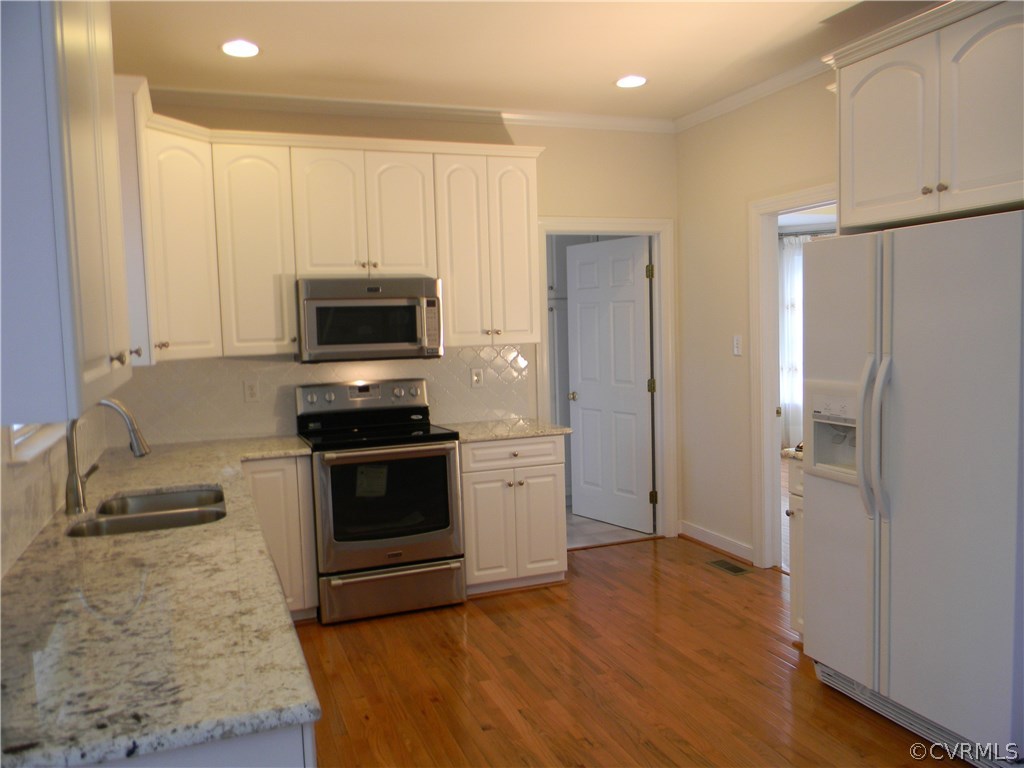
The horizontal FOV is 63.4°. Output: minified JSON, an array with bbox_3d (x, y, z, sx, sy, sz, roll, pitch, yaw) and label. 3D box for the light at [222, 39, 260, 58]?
[{"bbox_3d":[-1.192,-1.473,3.642,0.165,0.045,0.165,-3,5,-20],"label":"light"}]

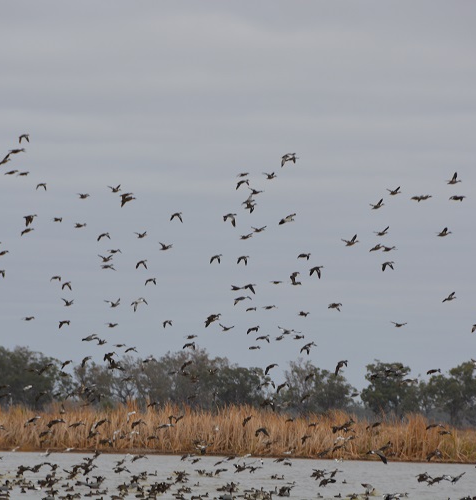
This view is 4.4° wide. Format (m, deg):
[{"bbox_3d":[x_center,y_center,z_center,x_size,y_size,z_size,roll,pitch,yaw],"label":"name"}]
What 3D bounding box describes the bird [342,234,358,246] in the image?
[{"bbox_3d":[3.211,-0.274,180.000,0.460,0.370,0.600,1,-7,-38],"label":"bird"}]

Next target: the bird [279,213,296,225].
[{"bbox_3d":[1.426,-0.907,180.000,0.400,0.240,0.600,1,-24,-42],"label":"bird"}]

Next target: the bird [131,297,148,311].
[{"bbox_3d":[-2.837,1.541,180.000,0.420,0.360,0.560,1,-2,-35],"label":"bird"}]

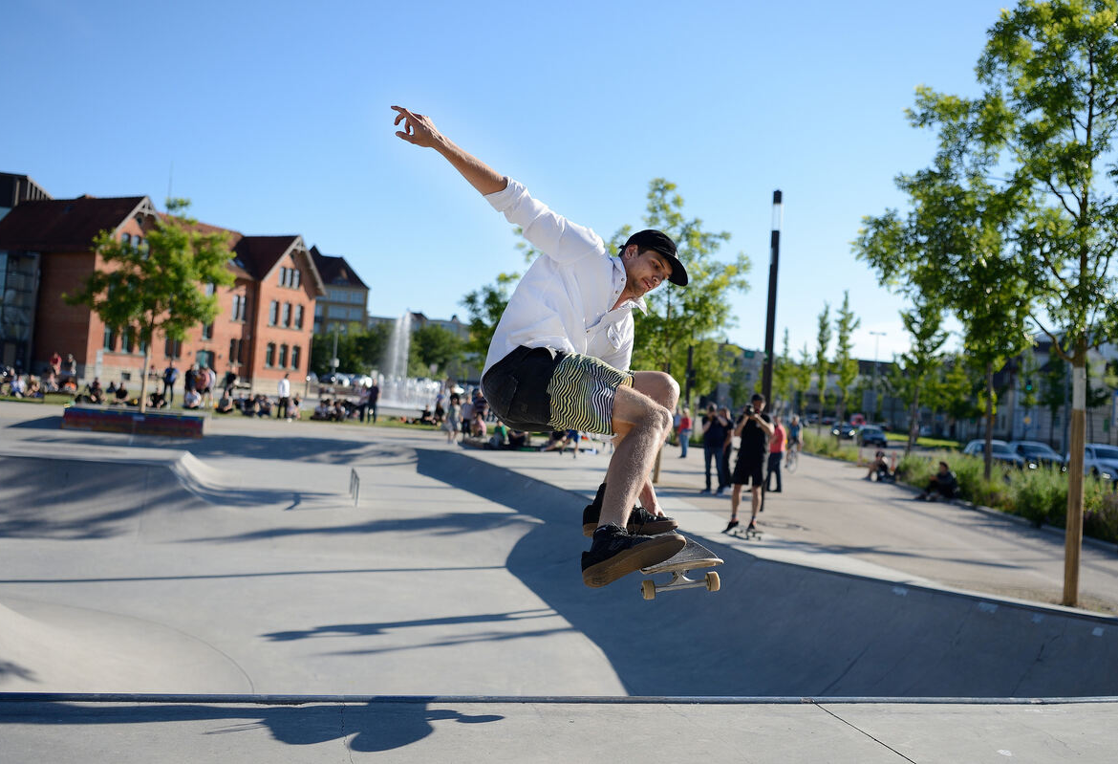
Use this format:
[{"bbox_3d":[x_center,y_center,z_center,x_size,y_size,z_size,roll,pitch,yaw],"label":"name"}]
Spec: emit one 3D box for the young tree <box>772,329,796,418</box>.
[{"bbox_3d":[15.587,0.192,70.912,1.800,8.000,1.800,4,-1,0],"label":"young tree"}]

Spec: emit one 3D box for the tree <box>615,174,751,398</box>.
[{"bbox_3d":[2.393,-1.109,21.900,3.200,6.500,3.200,3,-1,0],"label":"tree"}]

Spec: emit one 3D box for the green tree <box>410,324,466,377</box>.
[{"bbox_3d":[-11.360,-2.762,95.000,5.600,5.800,5.400,4,-2,0],"label":"green tree"}]

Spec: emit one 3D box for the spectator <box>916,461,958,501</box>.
[{"bbox_3d":[8.330,2.185,22.400,0.920,0.880,0.600,4,-2,-14],"label":"spectator"}]

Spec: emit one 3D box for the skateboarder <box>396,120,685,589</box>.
[{"bbox_3d":[-0.056,-0.106,3.050,0.830,1.400,0.650,3,-2,23],"label":"skateboarder"}]

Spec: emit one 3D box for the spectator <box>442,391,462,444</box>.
[{"bbox_3d":[-3.581,1.258,34.400,0.550,1.650,0.400,3,-1,6],"label":"spectator"}]

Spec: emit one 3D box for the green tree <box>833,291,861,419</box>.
[{"bbox_3d":[15.232,-0.564,54.905,1.700,8.700,1.700,4,-1,0],"label":"green tree"}]

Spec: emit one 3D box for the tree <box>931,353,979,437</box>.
[{"bbox_3d":[40.043,1.352,103.000,4.600,8.700,4.600,3,-1,0],"label":"tree"}]

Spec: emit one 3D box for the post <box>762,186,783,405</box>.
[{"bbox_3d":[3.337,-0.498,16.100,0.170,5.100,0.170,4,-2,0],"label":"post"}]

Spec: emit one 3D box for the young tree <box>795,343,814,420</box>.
[{"bbox_3d":[20.730,0.565,86.000,1.600,7.800,1.600,3,-1,0],"label":"young tree"}]

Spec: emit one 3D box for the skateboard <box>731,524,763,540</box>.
[{"bbox_3d":[2.427,1.944,13.200,0.200,0.130,0.800,4,-1,-25],"label":"skateboard"}]

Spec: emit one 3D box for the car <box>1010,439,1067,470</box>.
[{"bbox_3d":[21.220,3.395,45.484,1.800,1.460,4.400,4,-1,5],"label":"car"}]

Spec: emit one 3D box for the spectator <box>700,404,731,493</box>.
[{"bbox_3d":[3.030,1.293,19.700,0.600,1.750,0.480,3,-1,18],"label":"spectator"}]

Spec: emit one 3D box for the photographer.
[{"bbox_3d":[2.476,1.060,13.300,0.650,1.780,0.500,3,-2,14],"label":"photographer"}]

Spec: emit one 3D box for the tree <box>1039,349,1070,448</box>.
[{"bbox_3d":[29.885,1.787,61.921,2.100,7.200,2.100,4,-1,0],"label":"tree"}]

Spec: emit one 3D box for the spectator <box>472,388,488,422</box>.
[{"bbox_3d":[-2.807,1.181,36.500,0.550,1.750,0.420,3,-2,6],"label":"spectator"}]

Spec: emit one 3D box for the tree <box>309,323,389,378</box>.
[{"bbox_3d":[-24.087,-3.182,117.000,9.000,7.200,7.500,3,-1,0],"label":"tree"}]

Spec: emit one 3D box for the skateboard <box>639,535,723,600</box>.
[{"bbox_3d":[0.301,0.506,2.909,0.210,0.130,0.810,-6,0,-5],"label":"skateboard"}]

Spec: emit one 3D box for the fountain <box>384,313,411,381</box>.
[{"bbox_3d":[-12.364,-1.975,78.000,2.200,7.000,2.200,3,-1,0],"label":"fountain"}]

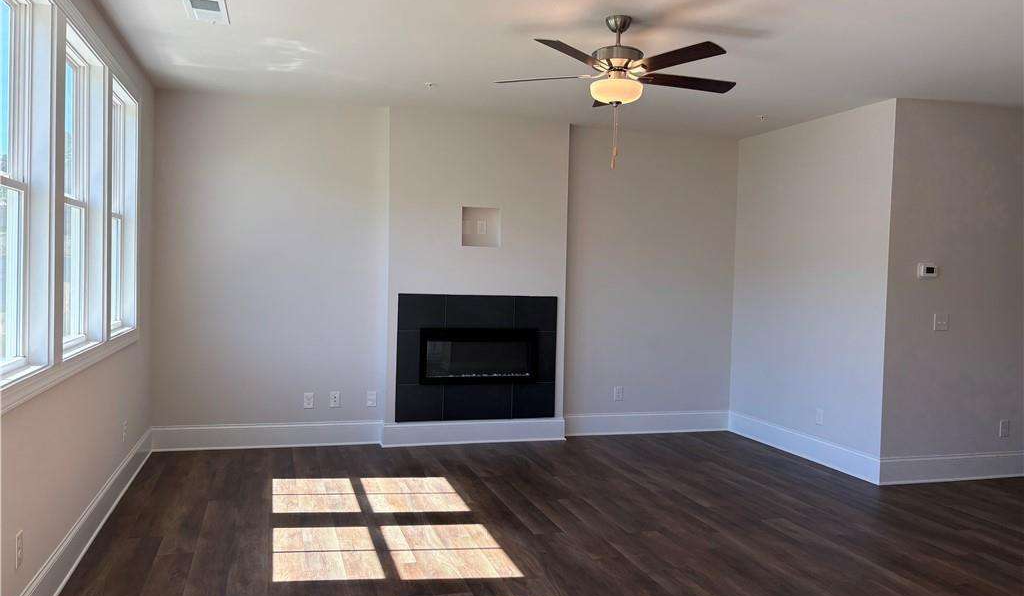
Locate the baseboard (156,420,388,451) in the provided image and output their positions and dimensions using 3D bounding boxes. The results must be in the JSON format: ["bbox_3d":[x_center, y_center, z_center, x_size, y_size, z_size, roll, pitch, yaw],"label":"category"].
[{"bbox_3d":[-1.913,1.094,6.108,1.757,0.187,0.025,1,2,-17],"label":"baseboard"}]

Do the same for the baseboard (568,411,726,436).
[{"bbox_3d":[1.235,1.153,7.074,1.754,0.187,0.025,1,2,-17],"label":"baseboard"}]

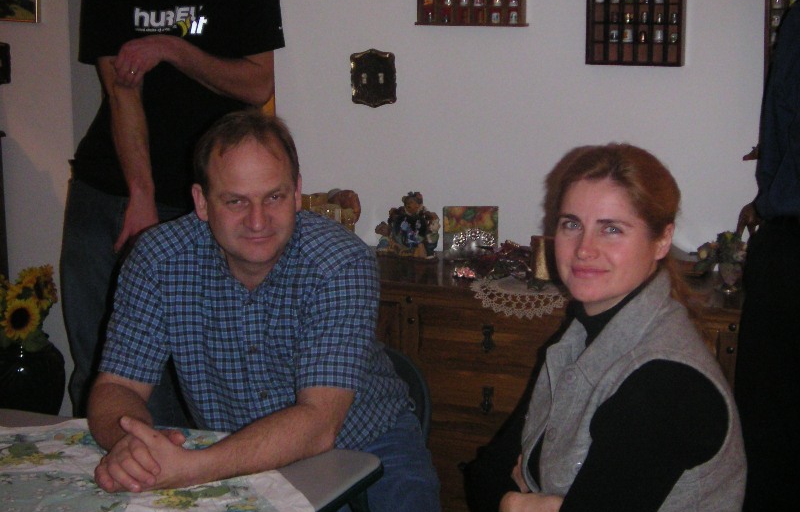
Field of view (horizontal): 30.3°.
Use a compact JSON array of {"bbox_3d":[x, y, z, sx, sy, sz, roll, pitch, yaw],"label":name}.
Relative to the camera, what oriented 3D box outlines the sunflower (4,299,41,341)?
[{"bbox_3d":[-0.998,0.170,3.900,0.100,0.113,0.045,0,11,0],"label":"sunflower"}]

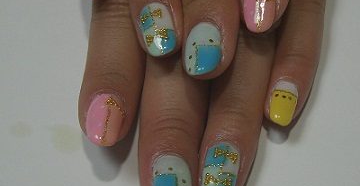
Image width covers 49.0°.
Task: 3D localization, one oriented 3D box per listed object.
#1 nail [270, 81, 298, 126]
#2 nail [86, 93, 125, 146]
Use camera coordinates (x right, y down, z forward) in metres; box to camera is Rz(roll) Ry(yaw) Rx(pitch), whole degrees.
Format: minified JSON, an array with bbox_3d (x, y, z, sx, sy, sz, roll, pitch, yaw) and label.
[{"bbox_3d":[0.032,0.003,0.122,0.008,0.003,0.014,8,77,14],"label":"nail"},{"bbox_3d":[-0.023,0.008,0.121,0.011,0.003,0.016,7,74,0],"label":"nail"}]

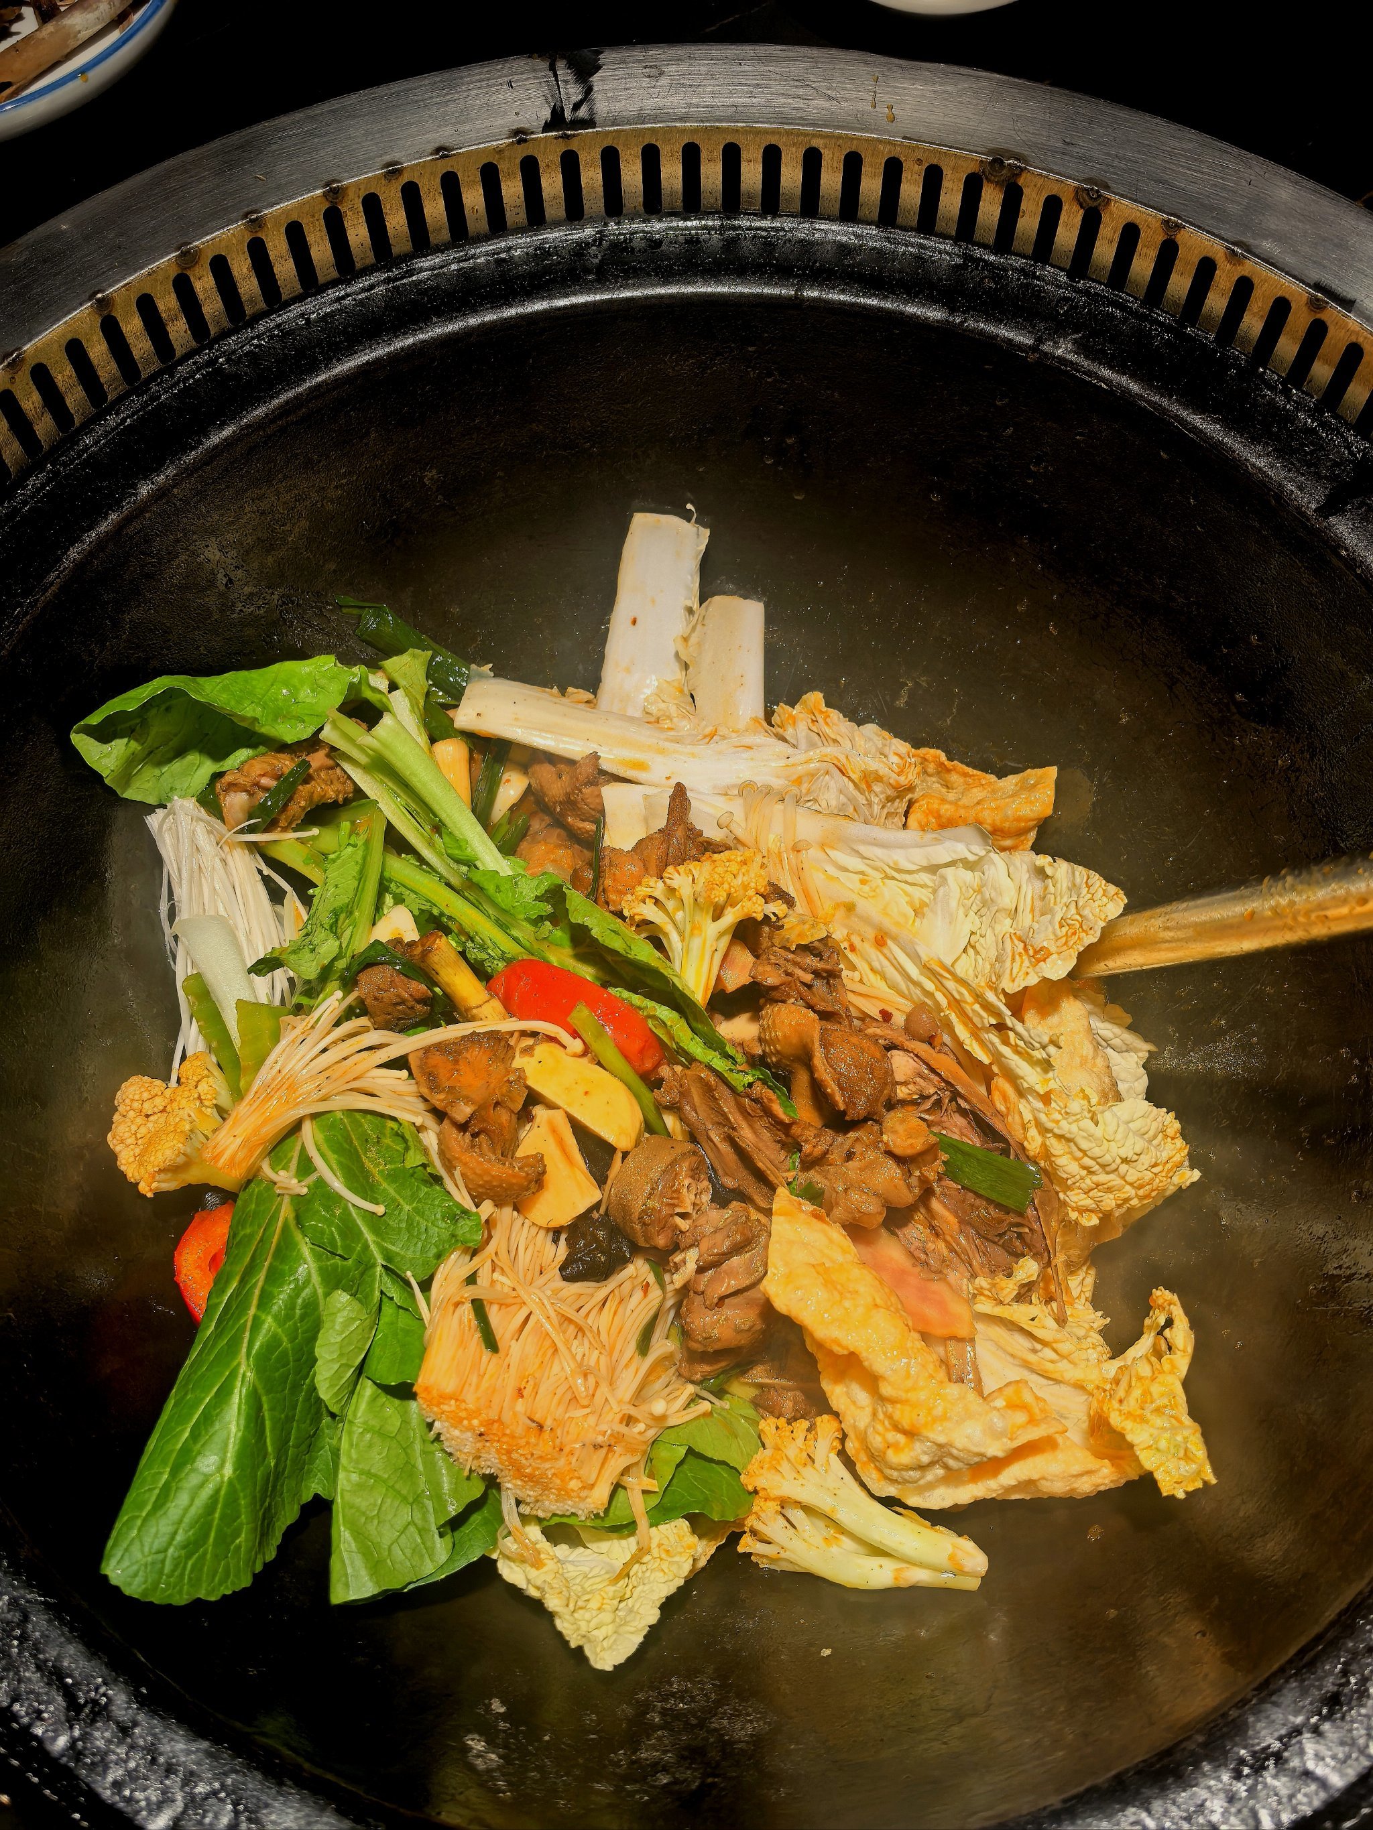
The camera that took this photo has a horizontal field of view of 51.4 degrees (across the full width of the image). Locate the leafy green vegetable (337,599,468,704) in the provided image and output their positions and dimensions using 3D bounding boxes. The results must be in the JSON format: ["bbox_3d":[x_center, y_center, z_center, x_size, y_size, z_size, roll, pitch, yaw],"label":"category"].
[{"bbox_3d":[-0.120,-0.114,0.611,0.067,0.014,0.018,37,71,16],"label":"leafy green vegetable"}]

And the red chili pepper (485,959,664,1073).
[{"bbox_3d":[-0.040,0.038,0.517,0.065,0.024,0.028,22,68,10],"label":"red chili pepper"}]

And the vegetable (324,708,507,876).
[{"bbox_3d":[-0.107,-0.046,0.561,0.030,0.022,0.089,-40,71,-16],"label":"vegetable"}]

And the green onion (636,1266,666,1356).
[{"bbox_3d":[-0.012,0.132,0.479,0.008,0.005,0.030,-2,66,0],"label":"green onion"}]

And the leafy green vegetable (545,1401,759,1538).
[{"bbox_3d":[-0.010,0.162,0.417,0.062,0.020,0.040,0,66,0],"label":"leafy green vegetable"}]

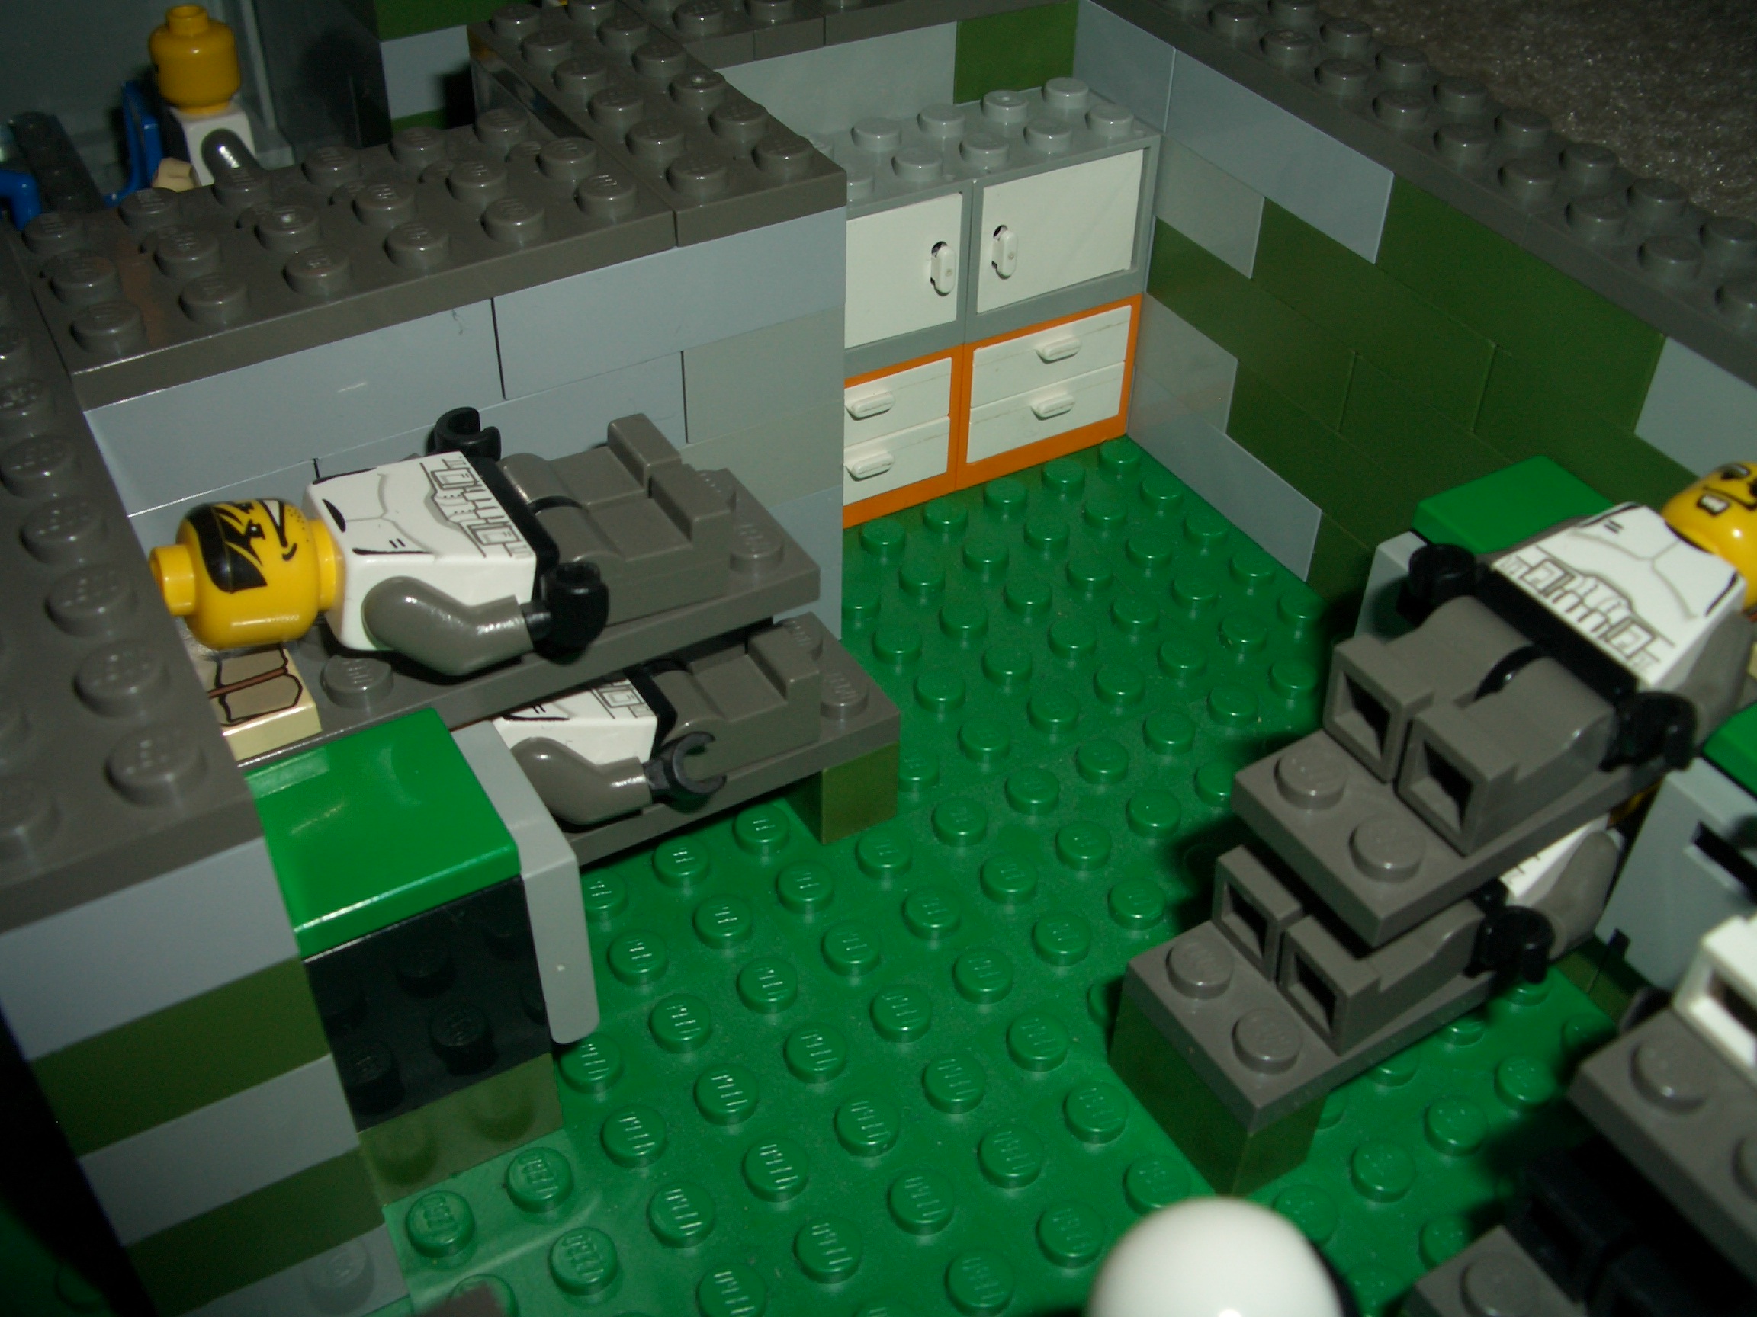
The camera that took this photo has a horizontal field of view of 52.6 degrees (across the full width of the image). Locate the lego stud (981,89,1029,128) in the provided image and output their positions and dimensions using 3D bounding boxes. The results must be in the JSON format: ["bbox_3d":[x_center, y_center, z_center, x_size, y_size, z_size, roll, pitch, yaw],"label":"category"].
[{"bbox_3d":[0.014,-0.059,0.191,0.005,0.002,0.005,1,41,-1],"label":"lego stud"}]

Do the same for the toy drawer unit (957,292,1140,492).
[{"bbox_3d":[0.016,-0.035,0.207,0.024,0.019,0.017,-21,45,-23],"label":"toy drawer unit"}]

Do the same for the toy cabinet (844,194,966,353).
[{"bbox_3d":[-0.005,-0.041,0.185,0.024,0.020,0.016,-20,46,-24],"label":"toy cabinet"}]

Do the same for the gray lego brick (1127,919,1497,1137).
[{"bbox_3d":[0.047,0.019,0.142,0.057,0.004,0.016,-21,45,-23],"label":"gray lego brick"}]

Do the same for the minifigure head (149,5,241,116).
[{"bbox_3d":[-0.085,-0.074,0.221,0.010,0.011,0.010,-7,42,-10],"label":"minifigure head"}]

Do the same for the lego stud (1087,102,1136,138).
[{"bbox_3d":[0.025,-0.057,0.189,0.005,0.002,0.005,1,41,-1],"label":"lego stud"}]

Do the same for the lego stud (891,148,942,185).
[{"bbox_3d":[0.004,-0.050,0.179,0.005,0.002,0.005,1,41,-1],"label":"lego stud"}]

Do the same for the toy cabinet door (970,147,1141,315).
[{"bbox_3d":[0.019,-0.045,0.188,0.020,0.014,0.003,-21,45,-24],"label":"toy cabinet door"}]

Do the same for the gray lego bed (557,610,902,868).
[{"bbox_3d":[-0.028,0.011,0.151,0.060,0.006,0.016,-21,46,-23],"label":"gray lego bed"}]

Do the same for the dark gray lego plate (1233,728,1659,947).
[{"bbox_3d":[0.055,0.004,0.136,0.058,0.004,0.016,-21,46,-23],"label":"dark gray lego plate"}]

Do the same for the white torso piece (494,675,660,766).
[{"bbox_3d":[-0.027,0.006,0.145,0.013,0.008,0.016,-21,45,-23],"label":"white torso piece"}]

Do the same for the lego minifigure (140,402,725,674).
[{"bbox_3d":[-0.032,-0.008,0.130,0.040,0.013,0.025,-15,43,-28],"label":"lego minifigure"}]

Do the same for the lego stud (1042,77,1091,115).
[{"bbox_3d":[0.021,-0.062,0.194,0.005,0.002,0.005,1,41,-1],"label":"lego stud"}]

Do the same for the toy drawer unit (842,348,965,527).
[{"bbox_3d":[-0.005,-0.027,0.198,0.024,0.019,0.017,-21,45,-23],"label":"toy drawer unit"}]

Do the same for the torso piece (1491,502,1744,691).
[{"bbox_3d":[0.055,-0.003,0.131,0.013,0.008,0.016,-29,49,-14],"label":"torso piece"}]

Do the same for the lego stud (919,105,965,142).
[{"bbox_3d":[0.007,-0.056,0.187,0.005,0.002,0.005,1,41,-1],"label":"lego stud"}]

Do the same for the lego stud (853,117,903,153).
[{"bbox_3d":[0.000,-0.054,0.185,0.005,0.002,0.005,1,41,-1],"label":"lego stud"}]

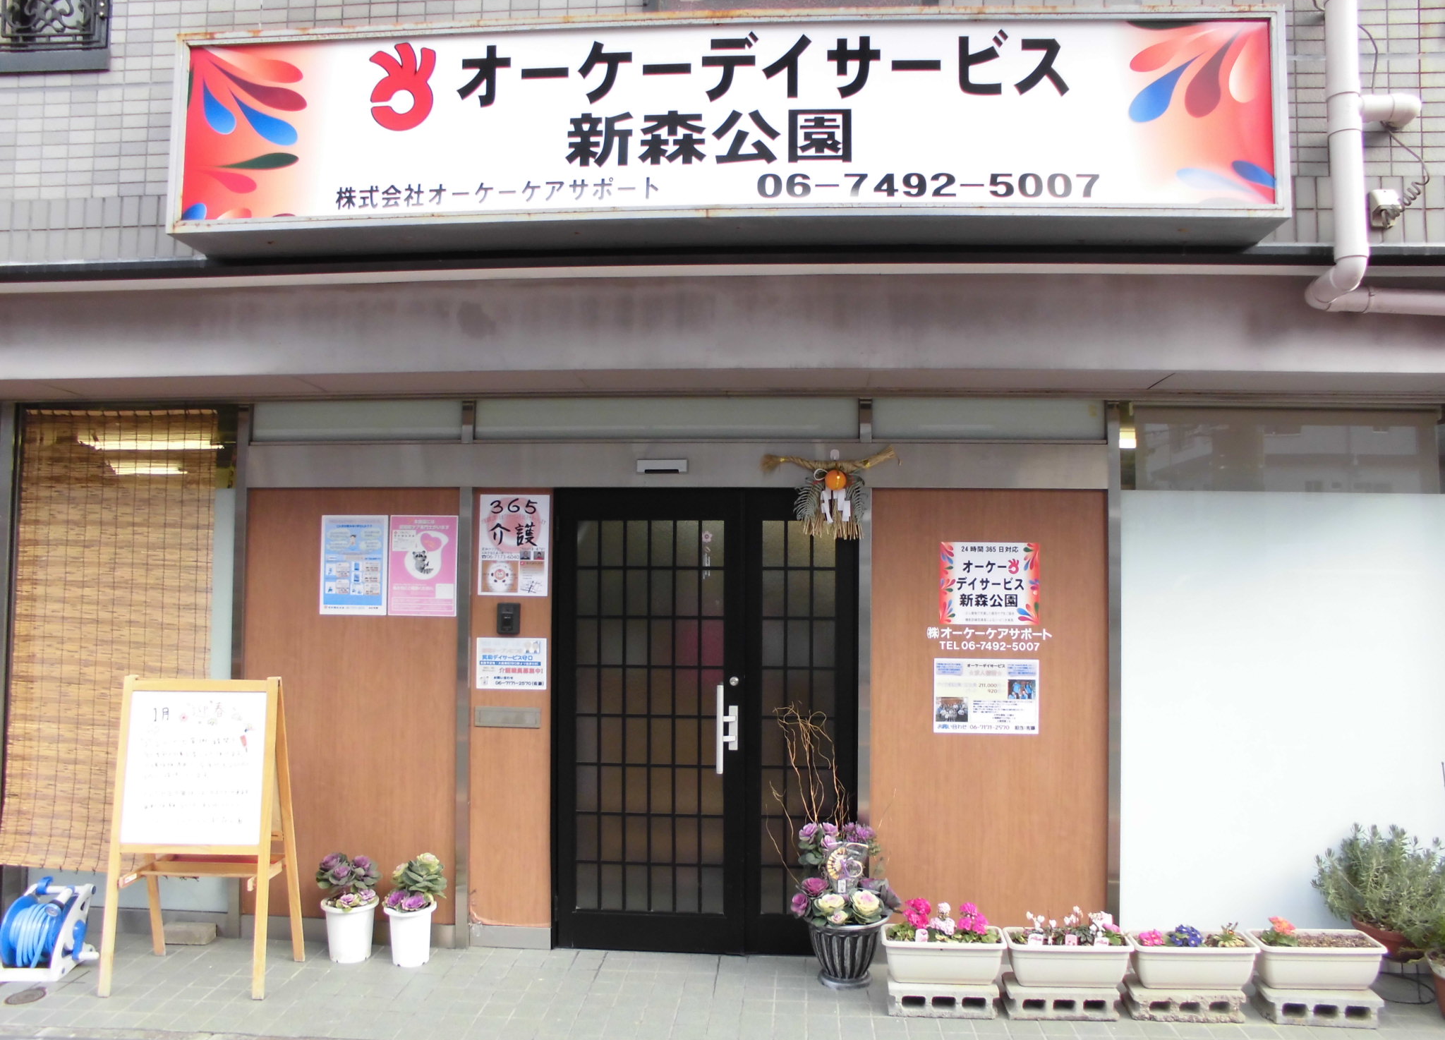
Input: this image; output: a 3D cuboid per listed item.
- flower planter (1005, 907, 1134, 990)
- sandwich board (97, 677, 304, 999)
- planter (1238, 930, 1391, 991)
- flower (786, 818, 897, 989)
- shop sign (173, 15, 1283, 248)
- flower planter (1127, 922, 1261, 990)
[{"bbox_3d":[1.223,1.519,3.893,0.429,0.261,0.228,0,-2,4],"label":"flower planter"},{"bbox_3d":[-2.011,1.198,4.234,0.640,1.175,0.420,0,-1,4],"label":"sandwich board"},{"bbox_3d":[2.185,1.630,4.013,0.447,0.157,0.212,0,-1,4],"label":"planter"},{"bbox_3d":[0.472,1.483,4.238,0.428,0.601,0.400,0,-2,4],"label":"flower"},{"bbox_3d":[-0.024,-1.230,3.510,3.475,0.648,0.270,0,-2,4],"label":"shop sign"},{"bbox_3d":[1.645,1.533,3.861,0.430,0.209,0.228,0,-2,4],"label":"flower planter"}]

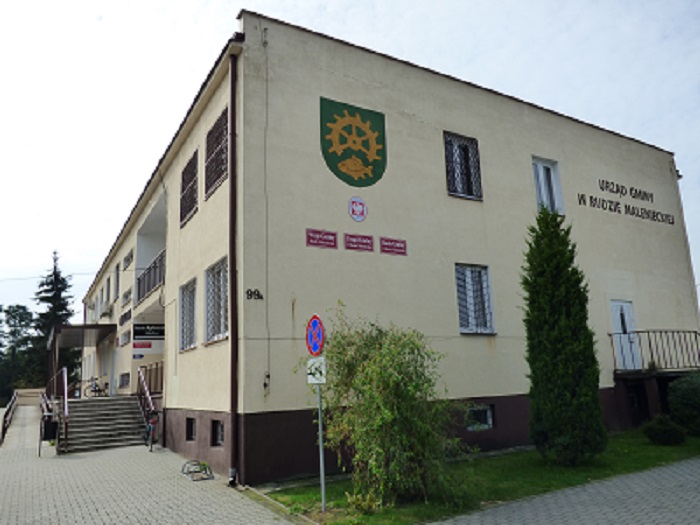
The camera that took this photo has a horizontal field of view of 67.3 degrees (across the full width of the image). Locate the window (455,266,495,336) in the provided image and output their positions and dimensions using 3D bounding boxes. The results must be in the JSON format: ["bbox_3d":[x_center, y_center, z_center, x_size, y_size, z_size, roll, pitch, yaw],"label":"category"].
[{"bbox_3d":[2.984,0.895,12.677,1.086,1.674,0.150,5,-15,-30],"label":"window"}]

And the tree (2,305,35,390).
[{"bbox_3d":[-32.558,9.189,50.874,3.200,10.329,3.200,5,-15,-30],"label":"tree"}]

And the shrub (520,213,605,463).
[{"bbox_3d":[4.104,1.321,10.609,1.500,5.094,1.500,5,-15,-30],"label":"shrub"}]

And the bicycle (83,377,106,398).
[{"bbox_3d":[-10.628,5.251,22.000,1.500,0.950,0.550,-8,-13,25],"label":"bicycle"}]

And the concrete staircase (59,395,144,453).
[{"bbox_3d":[-7.432,4.716,15.594,2.157,1.330,2.750,5,-15,-30],"label":"concrete staircase"}]

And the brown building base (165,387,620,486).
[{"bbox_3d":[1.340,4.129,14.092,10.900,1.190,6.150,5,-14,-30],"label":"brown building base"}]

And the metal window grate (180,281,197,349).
[{"bbox_3d":[-3.859,1.274,12.655,0.060,1.580,1.550,5,-14,-30],"label":"metal window grate"}]

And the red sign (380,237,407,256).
[{"bbox_3d":[0.951,-0.335,11.221,0.670,0.350,0.030,5,-14,-30],"label":"red sign"}]

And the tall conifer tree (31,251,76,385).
[{"bbox_3d":[-25.485,5.592,46.018,4.600,13.540,4.600,-2,-12,0],"label":"tall conifer tree"}]

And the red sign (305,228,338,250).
[{"bbox_3d":[-0.535,-0.458,10.350,0.670,0.350,0.030,5,-14,-30],"label":"red sign"}]

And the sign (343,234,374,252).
[{"bbox_3d":[0.216,-0.417,11.232,0.727,0.328,0.030,5,-15,-30],"label":"sign"}]

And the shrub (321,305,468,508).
[{"bbox_3d":[0.637,2.052,7.849,2.000,2.715,1.900,-2,-13,-1],"label":"shrub"}]

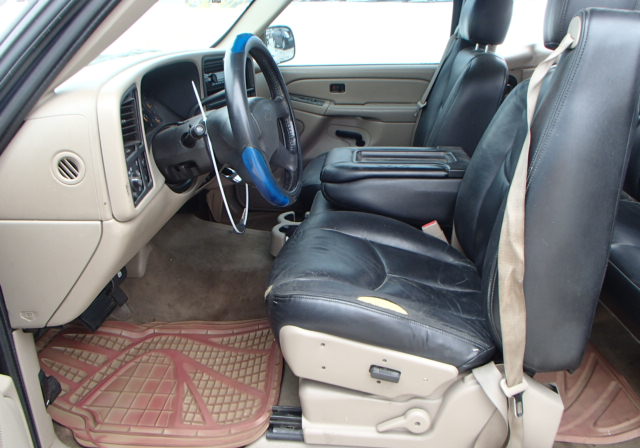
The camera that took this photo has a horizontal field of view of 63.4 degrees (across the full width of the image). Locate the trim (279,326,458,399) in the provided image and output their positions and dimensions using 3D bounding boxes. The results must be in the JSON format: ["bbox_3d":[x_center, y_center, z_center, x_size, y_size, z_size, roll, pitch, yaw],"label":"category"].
[{"bbox_3d":[0.087,0.279,1.040,0.356,0.120,0.045,13,27,2],"label":"trim"}]

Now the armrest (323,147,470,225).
[{"bbox_3d":[0.230,-0.112,1.536,0.430,0.165,0.275,2,26,8],"label":"armrest"}]

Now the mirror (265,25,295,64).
[{"bbox_3d":[-0.216,-0.868,2.520,0.110,0.185,0.225,15,30,32],"label":"mirror"}]

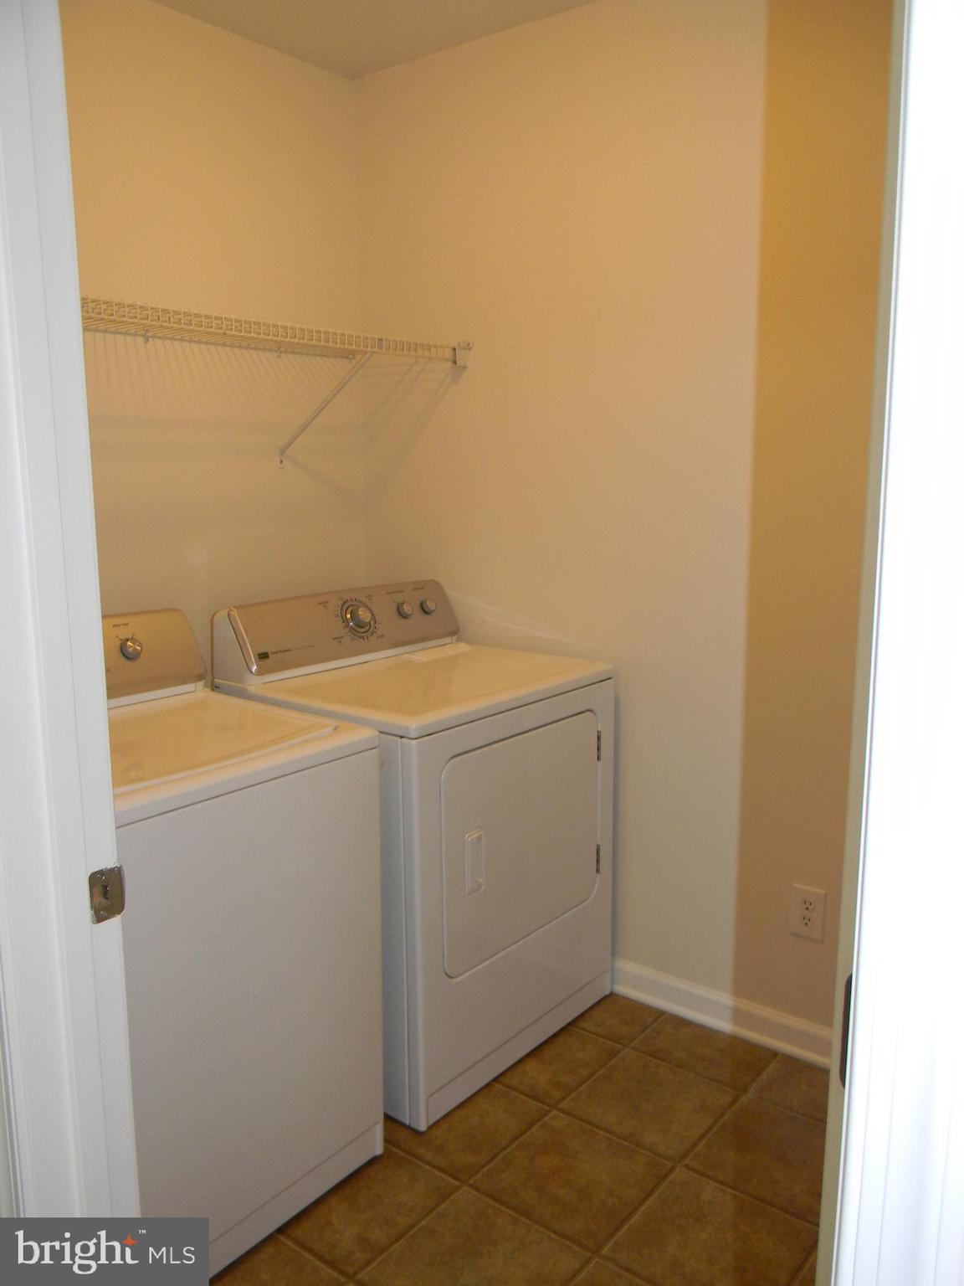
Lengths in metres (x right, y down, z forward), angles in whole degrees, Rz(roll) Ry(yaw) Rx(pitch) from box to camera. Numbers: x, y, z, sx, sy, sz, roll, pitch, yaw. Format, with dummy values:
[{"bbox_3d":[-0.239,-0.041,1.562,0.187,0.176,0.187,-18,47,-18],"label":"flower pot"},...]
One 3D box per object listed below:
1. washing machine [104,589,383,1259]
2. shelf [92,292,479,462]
[{"bbox_3d":[-0.670,0.537,2.002,0.668,1.085,0.683,8,13,39],"label":"washing machine"},{"bbox_3d":[-0.706,-0.552,2.290,0.399,0.307,1.638,7,13,38],"label":"shelf"}]

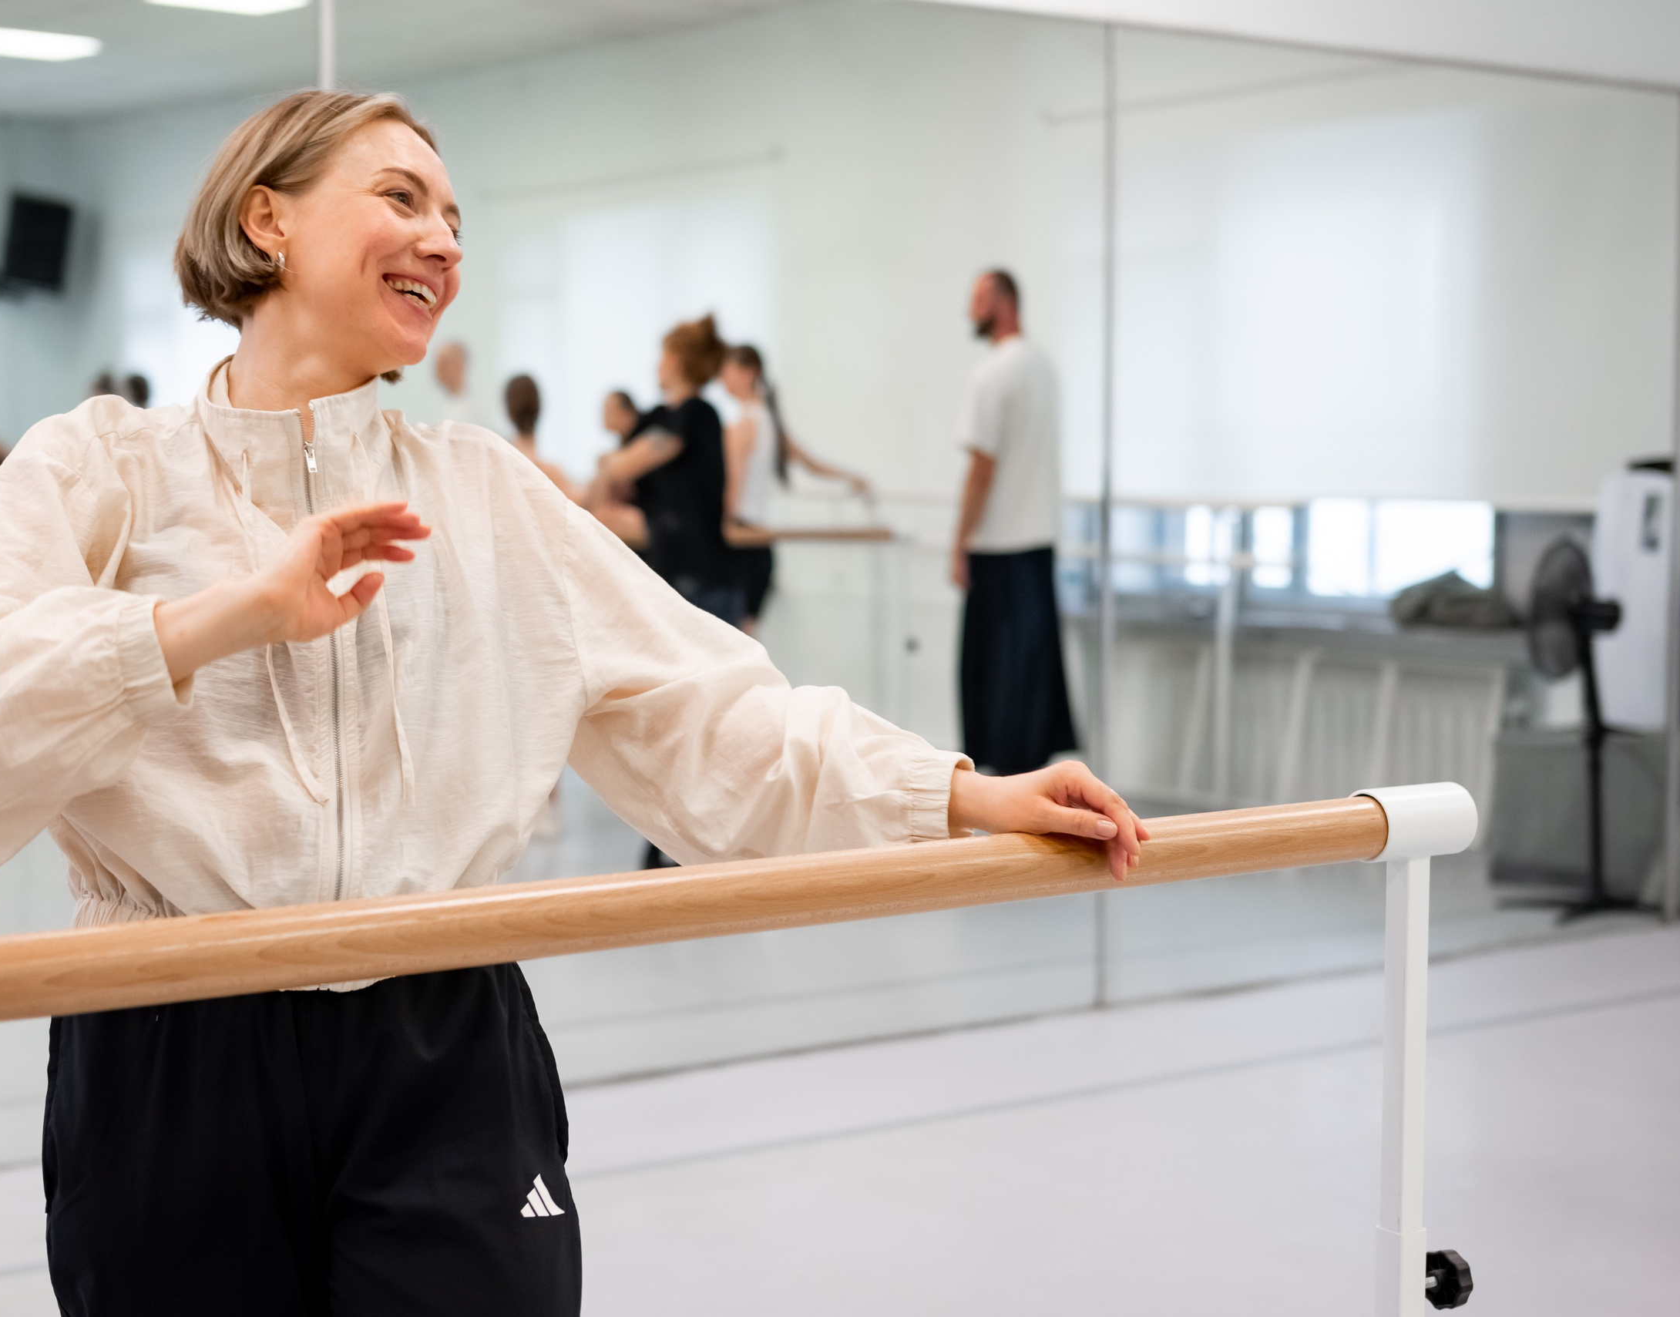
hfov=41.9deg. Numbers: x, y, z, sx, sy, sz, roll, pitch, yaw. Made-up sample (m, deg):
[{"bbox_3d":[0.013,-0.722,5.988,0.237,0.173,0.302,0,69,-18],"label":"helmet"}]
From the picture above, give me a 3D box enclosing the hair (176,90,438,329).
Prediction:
[{"bbox_3d":[-0.414,-0.345,1.715,0.205,0.215,0.180,-5,-15,30],"label":"hair"}]

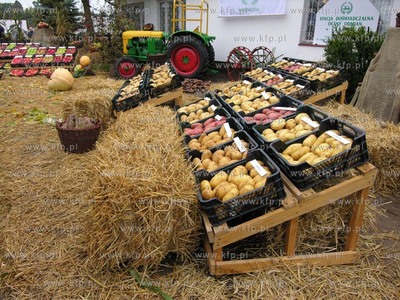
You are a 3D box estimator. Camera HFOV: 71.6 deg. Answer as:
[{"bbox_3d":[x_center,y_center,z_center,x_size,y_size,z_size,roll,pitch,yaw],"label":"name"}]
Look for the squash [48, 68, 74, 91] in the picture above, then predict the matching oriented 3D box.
[{"bbox_3d":[-3.194,-1.629,6.406,0.538,0.491,0.522,-2,22,-7],"label":"squash"}]

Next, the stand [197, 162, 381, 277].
[{"bbox_3d":[0.335,0.005,2.337,0.850,0.599,2.006,-2,22,-7],"label":"stand"}]

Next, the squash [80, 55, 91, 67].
[{"bbox_3d":[-3.634,-2.802,8.800,0.310,0.300,0.310,-2,22,-7],"label":"squash"}]

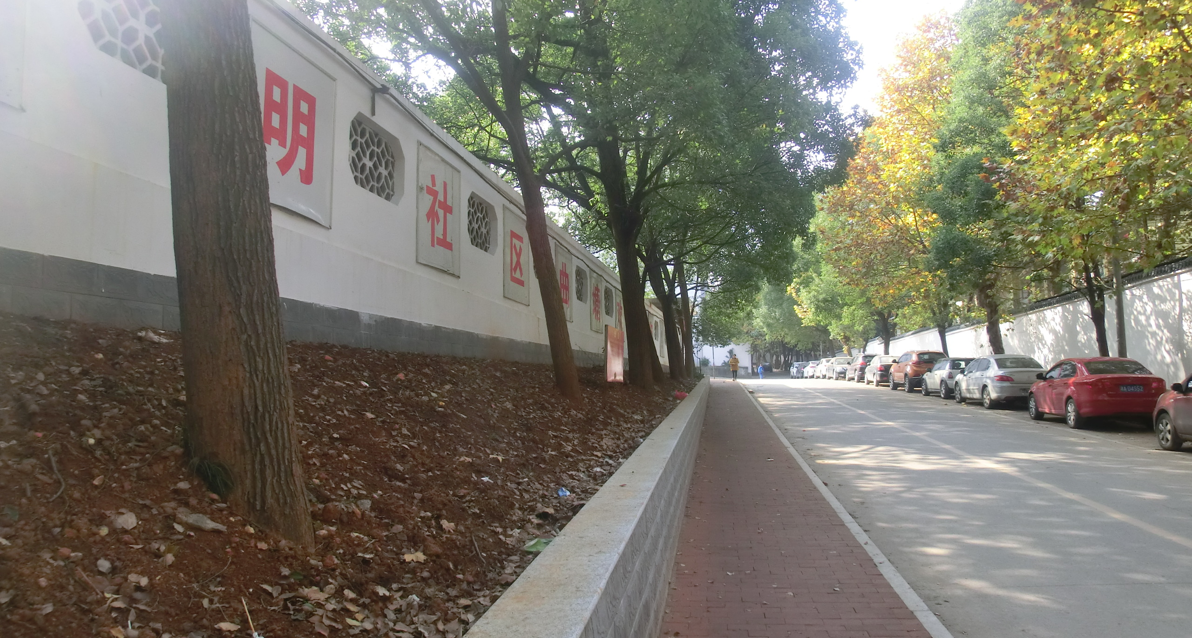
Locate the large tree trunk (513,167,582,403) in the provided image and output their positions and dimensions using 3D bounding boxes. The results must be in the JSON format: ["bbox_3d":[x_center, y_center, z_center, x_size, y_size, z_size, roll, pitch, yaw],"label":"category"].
[{"bbox_3d":[-0.502,-0.412,8.362,0.320,2.451,0.290,-12,-5,8],"label":"large tree trunk"}]

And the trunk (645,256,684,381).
[{"bbox_3d":[1.721,0.012,20.500,0.850,3.050,0.650,0,-4,-6],"label":"trunk"}]

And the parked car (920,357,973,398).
[{"bbox_3d":[12.710,2.030,29.131,1.690,1.410,3.720,-1,-3,8],"label":"parked car"}]

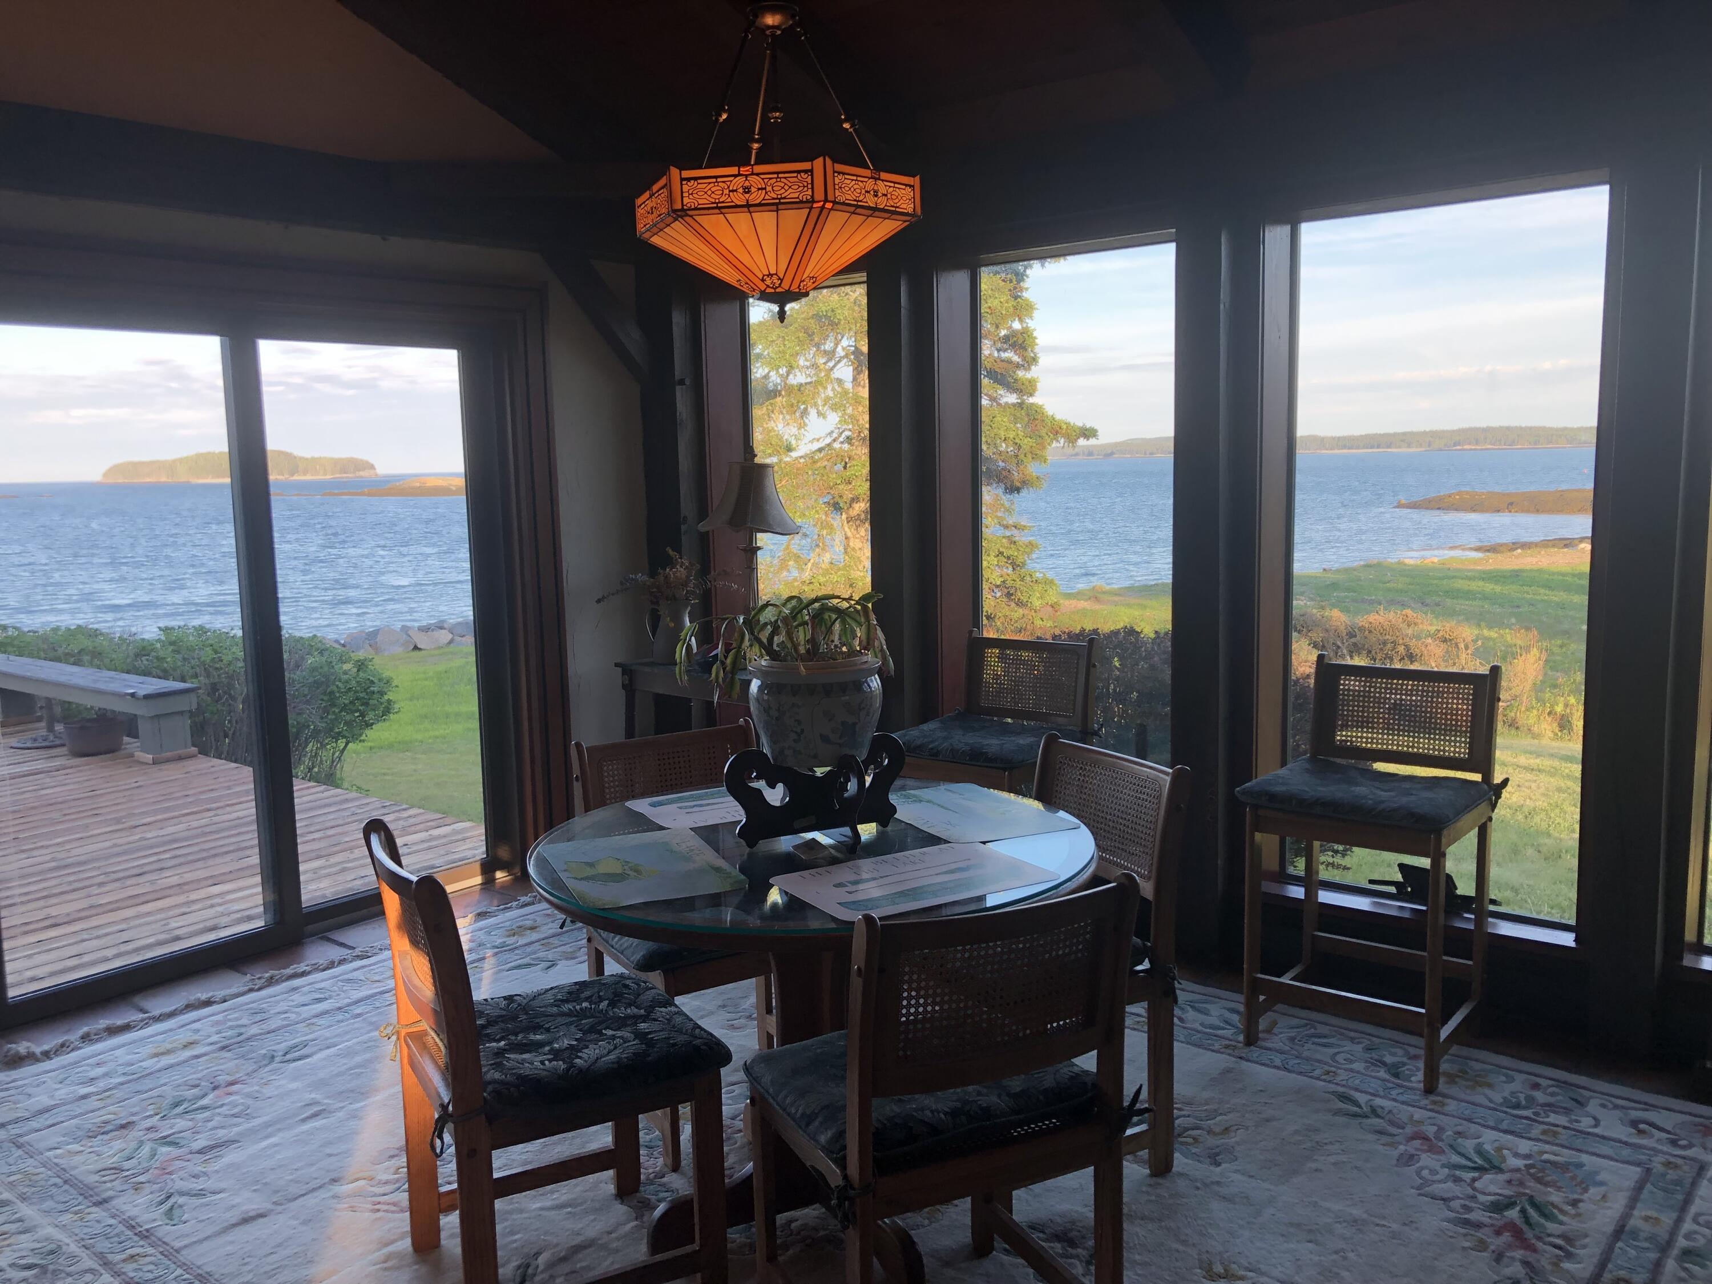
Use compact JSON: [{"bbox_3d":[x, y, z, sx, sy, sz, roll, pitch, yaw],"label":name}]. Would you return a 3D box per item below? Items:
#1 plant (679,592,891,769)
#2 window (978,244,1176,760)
[{"bbox_3d":[-0.138,0.080,2.705,0.410,0.355,0.340,-1,7,0],"label":"plant"},{"bbox_3d":[0.731,-0.283,4.430,0.820,1.902,0.100,5,10,40],"label":"window"}]

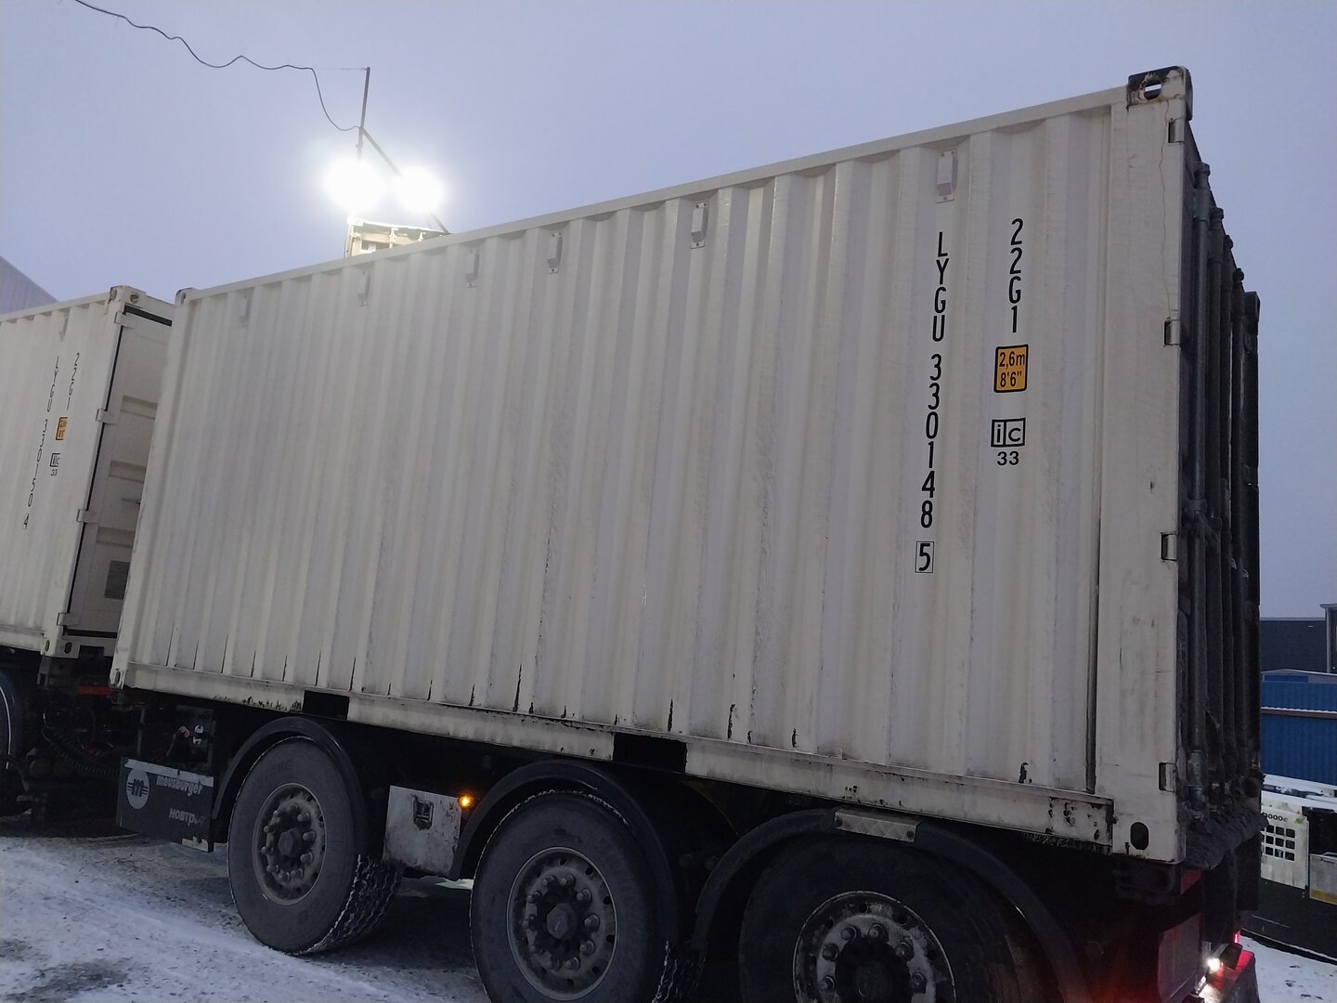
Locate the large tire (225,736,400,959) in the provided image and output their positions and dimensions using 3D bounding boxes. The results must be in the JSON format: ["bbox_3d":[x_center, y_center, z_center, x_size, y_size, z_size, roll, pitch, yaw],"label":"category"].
[{"bbox_3d":[-1.864,1.784,5.285,1.060,1.060,0.340,-1,-10,33],"label":"large tire"}]

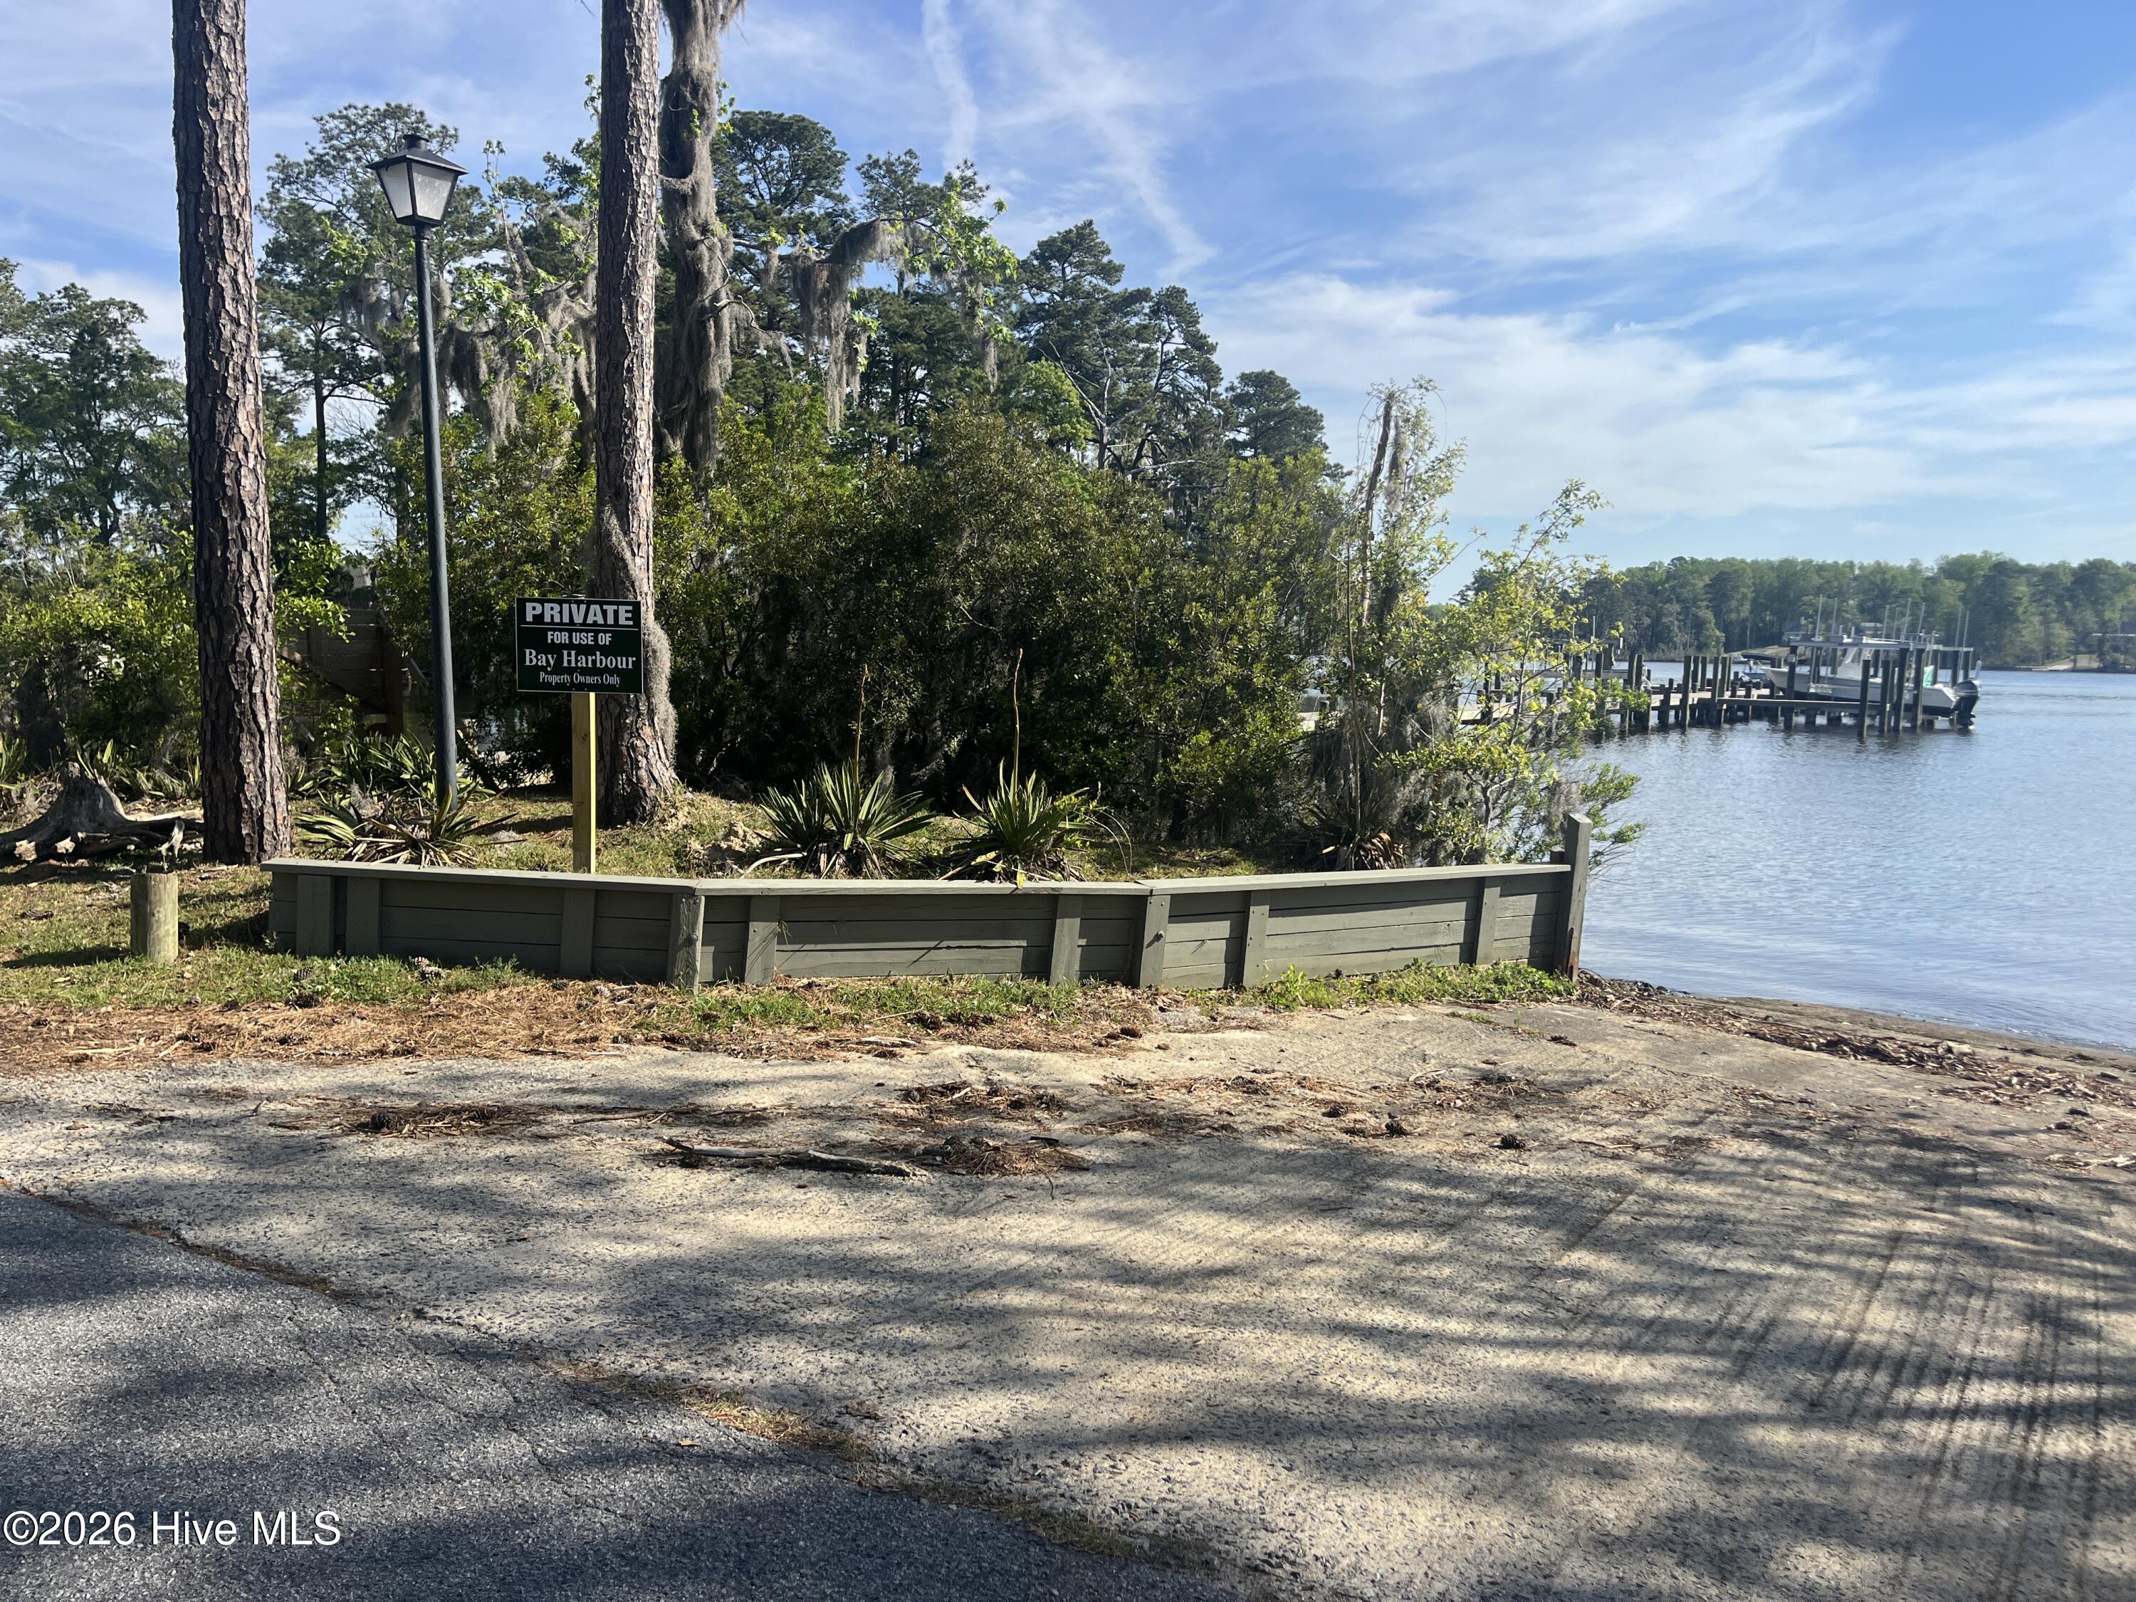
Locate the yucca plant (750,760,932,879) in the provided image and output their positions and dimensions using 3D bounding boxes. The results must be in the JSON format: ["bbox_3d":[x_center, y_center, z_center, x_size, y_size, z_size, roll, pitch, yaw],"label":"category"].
[{"bbox_3d":[-1.174,0.067,8.300,0.920,0.580,0.900,0,6,-8],"label":"yucca plant"}]

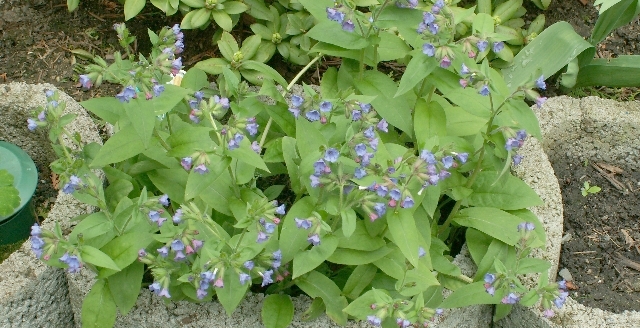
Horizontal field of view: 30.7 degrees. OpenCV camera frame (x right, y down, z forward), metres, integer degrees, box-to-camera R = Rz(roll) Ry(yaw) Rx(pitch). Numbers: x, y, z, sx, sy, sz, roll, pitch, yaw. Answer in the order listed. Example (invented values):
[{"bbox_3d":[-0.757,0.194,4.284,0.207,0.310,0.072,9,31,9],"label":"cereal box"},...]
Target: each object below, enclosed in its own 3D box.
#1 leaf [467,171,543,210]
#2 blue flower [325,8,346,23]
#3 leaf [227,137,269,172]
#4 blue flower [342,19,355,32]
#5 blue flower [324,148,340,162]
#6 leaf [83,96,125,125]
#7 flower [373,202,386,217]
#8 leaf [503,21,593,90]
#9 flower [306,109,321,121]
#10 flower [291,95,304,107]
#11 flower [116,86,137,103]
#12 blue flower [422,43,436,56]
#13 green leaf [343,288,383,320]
[{"bbox_3d":[0.214,0.031,1.350,0.088,0.014,0.045,4,58,3],"label":"leaf"},{"bbox_3d":[0.018,-0.170,1.336,0.021,0.017,0.016,14,30,20],"label":"blue flower"},{"bbox_3d":[-0.070,-0.007,1.133,0.055,0.010,0.029,35,56,22],"label":"leaf"},{"bbox_3d":[0.032,-0.155,1.300,0.014,0.014,0.014,0,29,0],"label":"blue flower"},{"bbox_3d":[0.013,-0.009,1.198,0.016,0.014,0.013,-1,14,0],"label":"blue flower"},{"bbox_3d":[-0.244,-0.061,1.320,0.050,0.024,0.032,3,29,5],"label":"leaf"},{"bbox_3d":[0.061,0.047,1.200,0.014,0.013,0.014,3,51,-3],"label":"flower"},{"bbox_3d":[0.280,-0.129,1.442,0.145,0.029,0.058,-30,56,-25],"label":"leaf"},{"bbox_3d":[-0.007,-0.050,1.185,0.014,0.013,0.013,0,21,0],"label":"flower"},{"bbox_3d":[-0.025,-0.069,1.272,0.015,0.013,0.013,3,15,5],"label":"flower"},{"bbox_3d":[-0.229,-0.082,1.380,0.021,0.015,0.016,9,53,14],"label":"flower"},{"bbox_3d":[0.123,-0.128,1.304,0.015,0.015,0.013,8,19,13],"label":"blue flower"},{"bbox_3d":[0.040,0.125,1.043,0.043,0.009,0.027,-10,47,-21],"label":"green leaf"}]

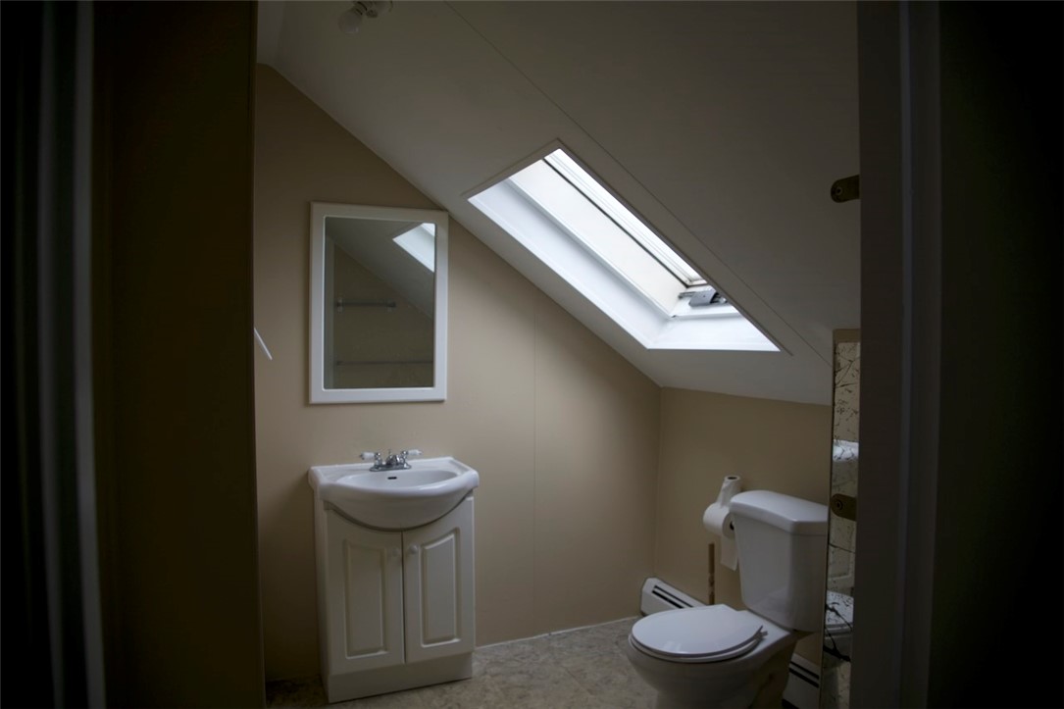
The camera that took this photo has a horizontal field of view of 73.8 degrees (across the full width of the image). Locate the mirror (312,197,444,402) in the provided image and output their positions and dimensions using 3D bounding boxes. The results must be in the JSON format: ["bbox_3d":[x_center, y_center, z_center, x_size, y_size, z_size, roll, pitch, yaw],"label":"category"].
[{"bbox_3d":[-0.596,-0.195,2.791,0.540,0.765,0.030,0,1,-24],"label":"mirror"}]

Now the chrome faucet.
[{"bbox_3d":[-0.535,0.405,2.739,0.246,0.072,0.117,0,1,-24],"label":"chrome faucet"}]

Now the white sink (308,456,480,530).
[{"bbox_3d":[-0.489,0.529,2.608,0.606,0.208,0.477,0,1,-24],"label":"white sink"}]

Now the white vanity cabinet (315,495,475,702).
[{"bbox_3d":[-0.523,0.893,2.715,0.548,0.720,0.267,0,1,-24],"label":"white vanity cabinet"}]

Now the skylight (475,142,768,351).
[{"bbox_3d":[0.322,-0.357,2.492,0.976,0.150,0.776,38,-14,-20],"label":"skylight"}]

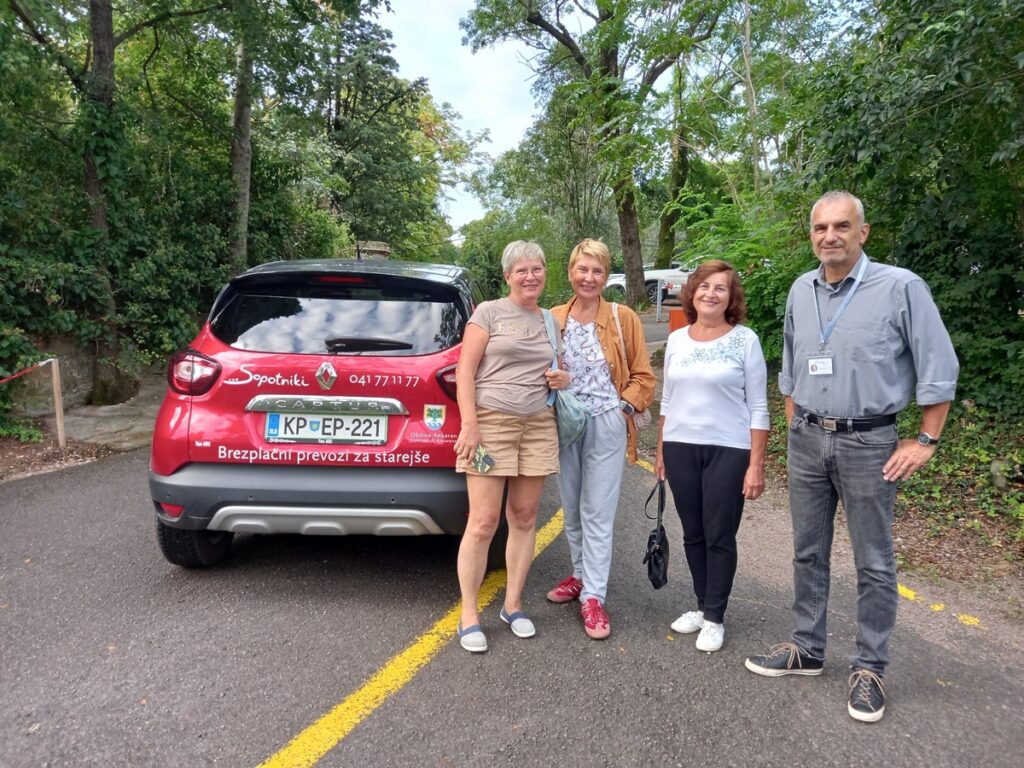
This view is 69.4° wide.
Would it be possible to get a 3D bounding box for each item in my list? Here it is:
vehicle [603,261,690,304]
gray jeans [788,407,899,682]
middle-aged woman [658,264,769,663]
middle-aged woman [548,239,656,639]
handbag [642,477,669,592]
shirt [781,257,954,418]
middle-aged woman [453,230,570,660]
[{"bbox_3d":[6.179,-3.583,25.600,4.500,1.660,1.830,1,9,-7],"label":"vehicle"},{"bbox_3d":[1.225,0.580,2.740,0.420,0.990,0.310,9,11,38],"label":"gray jeans"},{"bbox_3d":[0.839,0.289,3.080,0.480,1.610,0.300,4,9,13],"label":"middle-aged woman"},{"bbox_3d":[0.381,0.229,3.220,0.500,1.660,0.340,3,9,6],"label":"middle-aged woman"},{"bbox_3d":[0.594,0.619,3.060,0.110,0.430,0.240,2,9,3],"label":"handbag"},{"bbox_3d":[1.266,-0.170,2.640,0.610,0.590,0.360,9,11,38],"label":"shirt"},{"bbox_3d":[-0.010,0.252,2.980,0.480,1.630,0.330,0,9,-10],"label":"middle-aged woman"}]

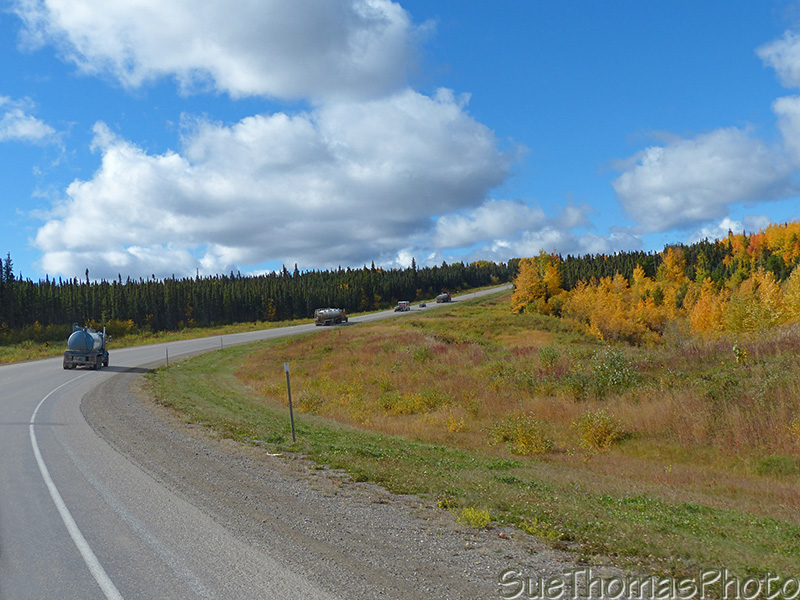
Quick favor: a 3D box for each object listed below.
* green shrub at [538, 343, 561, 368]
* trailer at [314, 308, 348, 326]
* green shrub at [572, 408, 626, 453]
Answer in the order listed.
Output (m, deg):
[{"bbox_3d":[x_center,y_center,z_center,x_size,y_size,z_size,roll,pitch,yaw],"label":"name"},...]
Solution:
[{"bbox_3d":[8.294,3.134,50.000,1.220,1.320,1.200,0,-2,9],"label":"green shrub"},{"bbox_3d":[-14.482,3.436,190.000,2.550,3.600,14.500,-1,-2,13],"label":"trailer"},{"bbox_3d":[4.845,3.185,22.000,1.270,1.070,1.200,0,-2,12],"label":"green shrub"}]

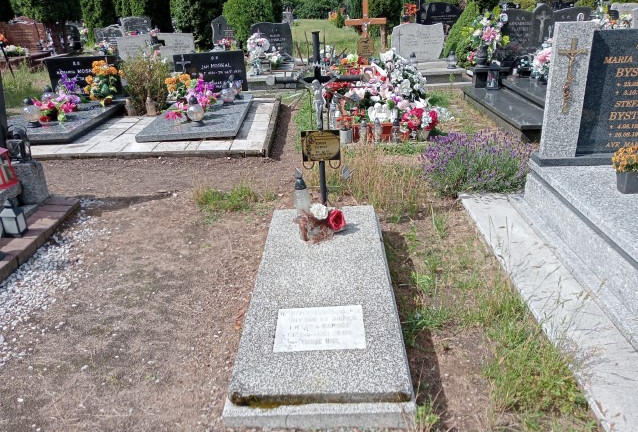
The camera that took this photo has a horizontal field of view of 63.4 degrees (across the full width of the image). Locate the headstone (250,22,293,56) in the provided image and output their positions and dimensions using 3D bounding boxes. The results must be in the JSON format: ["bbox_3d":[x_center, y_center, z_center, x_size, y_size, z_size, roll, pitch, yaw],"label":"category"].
[{"bbox_3d":[-0.862,-3.239,9.549,0.781,0.623,0.093,-3,24,0],"label":"headstone"}]

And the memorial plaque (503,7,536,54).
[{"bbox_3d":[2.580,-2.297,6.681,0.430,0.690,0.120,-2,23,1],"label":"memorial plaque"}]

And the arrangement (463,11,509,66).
[{"bbox_3d":[2.029,-2.156,6.300,0.500,0.640,0.420,-3,23,0],"label":"arrangement"}]

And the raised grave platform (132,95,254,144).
[{"bbox_3d":[-1.434,-1.246,6.452,1.034,0.085,2.026,-2,24,0],"label":"raised grave platform"}]

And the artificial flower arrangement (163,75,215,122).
[{"bbox_3d":[-1.467,-1.356,5.872,0.558,0.465,0.391,-3,24,0],"label":"artificial flower arrangement"}]

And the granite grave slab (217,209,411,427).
[{"bbox_3d":[0.013,0.347,2.657,0.679,0.116,1.795,-2,24,2],"label":"granite grave slab"}]

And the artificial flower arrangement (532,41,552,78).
[{"bbox_3d":[2.595,-1.706,5.776,0.360,0.440,0.340,-3,23,0],"label":"artificial flower arrangement"}]

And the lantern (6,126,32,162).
[{"bbox_3d":[-2.160,-0.528,3.741,0.116,0.251,0.116,-3,24,-1],"label":"lantern"}]

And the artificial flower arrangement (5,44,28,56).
[{"bbox_3d":[-6.903,-3.739,11.708,0.520,0.260,0.320,-4,23,-3],"label":"artificial flower arrangement"}]

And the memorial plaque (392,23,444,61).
[{"bbox_3d":[1.647,-2.901,8.597,0.884,0.604,0.093,-3,24,0],"label":"memorial plaque"}]

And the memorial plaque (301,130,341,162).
[{"bbox_3d":[0.020,-0.482,3.656,0.275,0.215,0.020,-2,23,1],"label":"memorial plaque"}]

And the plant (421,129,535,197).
[{"bbox_3d":[1.213,-0.486,4.059,0.837,0.400,0.688,-3,24,0],"label":"plant"}]

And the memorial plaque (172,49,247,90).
[{"bbox_3d":[-1.577,-2.103,7.551,0.990,0.560,0.080,-5,23,-6],"label":"memorial plaque"}]

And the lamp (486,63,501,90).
[{"bbox_3d":[2.145,-1.734,6.377,0.135,0.307,0.135,-3,24,0],"label":"lamp"}]

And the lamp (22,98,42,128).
[{"bbox_3d":[-3.308,-1.199,5.942,0.190,0.320,0.190,-3,23,0],"label":"lamp"}]

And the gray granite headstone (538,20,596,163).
[{"bbox_3d":[1.507,-0.753,3.161,0.219,0.809,0.084,-2,24,2],"label":"gray granite headstone"}]

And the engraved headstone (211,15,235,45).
[{"bbox_3d":[-2.348,-4.479,12.469,0.600,0.740,0.140,-4,23,-3],"label":"engraved headstone"}]

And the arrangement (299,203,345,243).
[{"bbox_3d":[0.010,0.033,3.132,0.290,0.160,0.220,-3,23,0],"label":"arrangement"}]

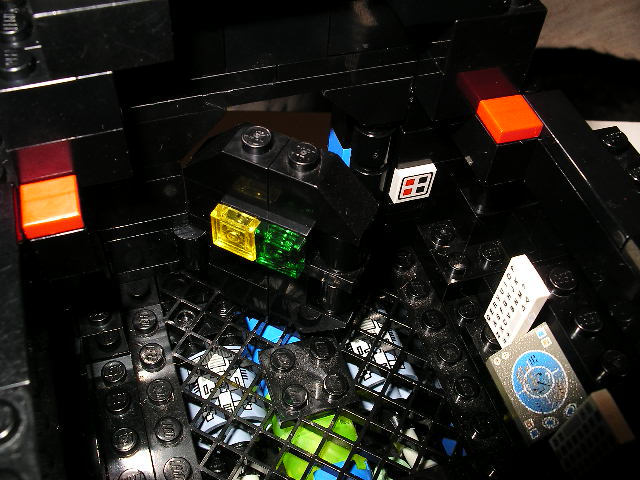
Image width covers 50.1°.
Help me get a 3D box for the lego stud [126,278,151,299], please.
[{"bbox_3d":[-0.037,0.010,0.141,0.005,0.002,0.005,-13,54,-14],"label":"lego stud"}]

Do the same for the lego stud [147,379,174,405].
[{"bbox_3d":[-0.030,0.028,0.127,0.005,0.002,0.005,2,52,-3],"label":"lego stud"}]

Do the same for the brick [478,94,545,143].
[{"bbox_3d":[0.033,-0.021,0.118,0.008,0.003,0.008,-13,54,-14],"label":"brick"}]

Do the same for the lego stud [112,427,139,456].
[{"bbox_3d":[-0.034,0.036,0.121,0.005,0.002,0.005,2,52,-3],"label":"lego stud"}]

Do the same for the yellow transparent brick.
[{"bbox_3d":[-0.014,-0.001,0.116,0.008,0.008,0.003,21,54,12],"label":"yellow transparent brick"}]

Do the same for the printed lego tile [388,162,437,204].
[{"bbox_3d":[0.019,-0.012,0.143,0.008,0.008,0.003,-13,54,-14],"label":"printed lego tile"}]

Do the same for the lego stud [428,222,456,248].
[{"bbox_3d":[0.027,-0.001,0.149,0.005,0.002,0.005,-13,54,-14],"label":"lego stud"}]

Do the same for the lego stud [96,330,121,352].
[{"bbox_3d":[-0.042,0.020,0.137,0.005,0.002,0.005,-13,54,-14],"label":"lego stud"}]

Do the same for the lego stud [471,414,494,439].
[{"bbox_3d":[0.030,0.035,0.127,0.005,0.002,0.005,2,52,-3],"label":"lego stud"}]

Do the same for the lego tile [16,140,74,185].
[{"bbox_3d":[-0.042,-0.012,0.105,0.008,0.003,0.008,-13,54,-14],"label":"lego tile"}]

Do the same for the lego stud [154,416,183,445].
[{"bbox_3d":[-0.027,0.034,0.123,0.005,0.002,0.005,2,52,-3],"label":"lego stud"}]

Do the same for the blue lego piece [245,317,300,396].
[{"bbox_3d":[-0.011,0.026,0.153,0.010,0.010,0.015,-13,54,-14],"label":"blue lego piece"}]

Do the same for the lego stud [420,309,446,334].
[{"bbox_3d":[0.023,0.017,0.140,0.005,0.002,0.005,2,52,-3],"label":"lego stud"}]

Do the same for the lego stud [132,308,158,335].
[{"bbox_3d":[-0.035,0.016,0.136,0.005,0.002,0.005,-13,54,-14],"label":"lego stud"}]

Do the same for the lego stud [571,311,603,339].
[{"bbox_3d":[0.045,0.014,0.114,0.005,0.002,0.005,2,52,-3],"label":"lego stud"}]

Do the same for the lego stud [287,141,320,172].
[{"bbox_3d":[-0.002,-0.013,0.104,0.005,0.002,0.005,2,52,-3],"label":"lego stud"}]

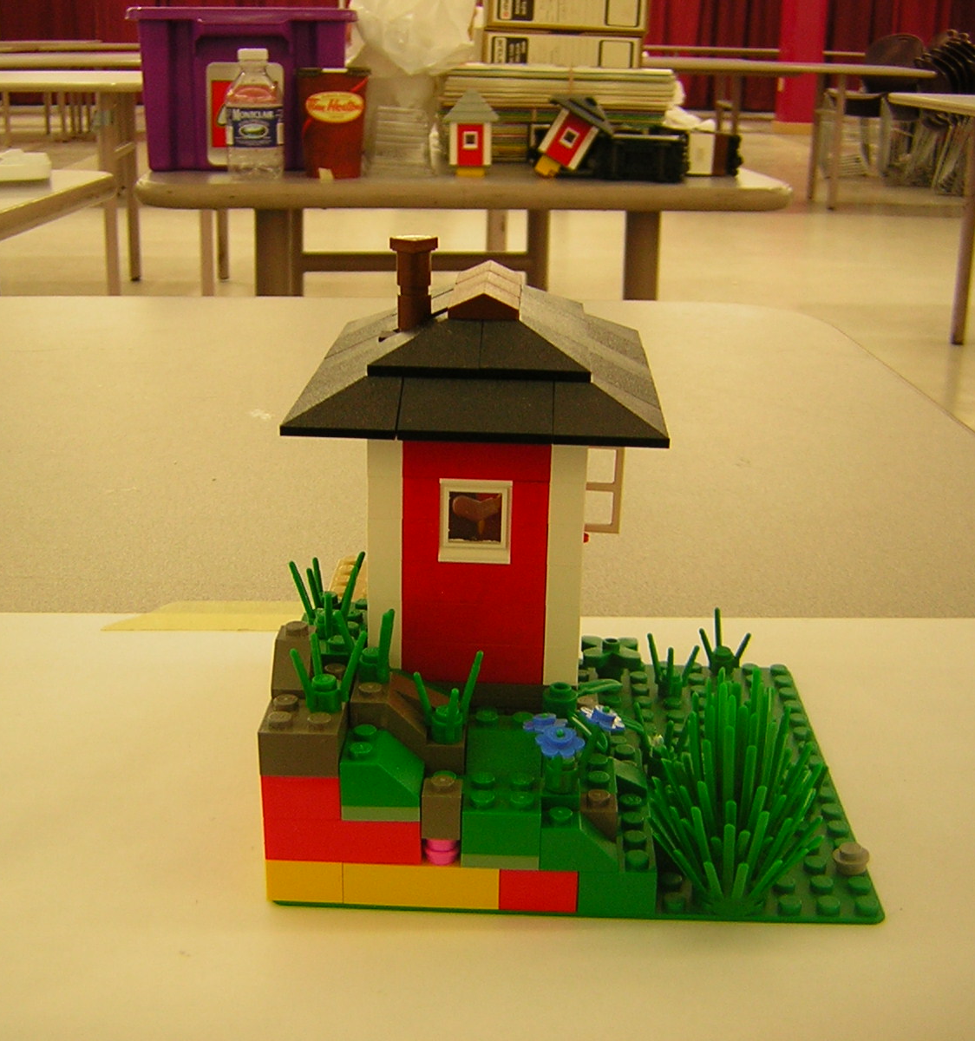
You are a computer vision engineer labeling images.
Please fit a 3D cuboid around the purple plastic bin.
[{"bbox_3d":[-0.298,-0.553,1.831,0.259,0.187,0.370,-1,19,-6],"label":"purple plastic bin"}]

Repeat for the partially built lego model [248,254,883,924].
[{"bbox_3d":[0.022,-0.002,0.345,0.128,0.128,0.144,2,18,1],"label":"partially built lego model"}]

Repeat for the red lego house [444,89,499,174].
[{"bbox_3d":[-0.019,-0.452,1.684,0.065,0.098,0.065,0,19,-3],"label":"red lego house"}]

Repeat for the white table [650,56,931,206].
[{"bbox_3d":[1.380,-2.198,8.251,2.050,0.740,0.760,1,19,0],"label":"white table"}]

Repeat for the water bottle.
[{"bbox_3d":[-0.260,-0.461,1.630,0.064,0.140,0.064,1,19,0],"label":"water bottle"}]

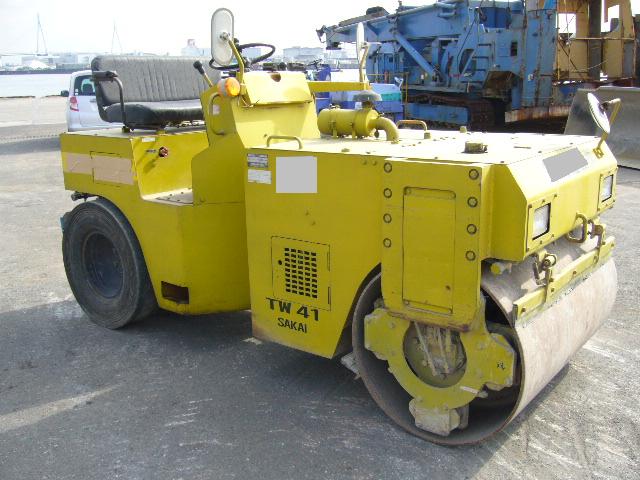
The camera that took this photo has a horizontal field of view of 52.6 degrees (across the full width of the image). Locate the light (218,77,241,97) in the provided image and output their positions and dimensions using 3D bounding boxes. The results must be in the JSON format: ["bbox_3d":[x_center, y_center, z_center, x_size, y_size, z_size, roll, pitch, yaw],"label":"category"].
[{"bbox_3d":[-0.473,-0.793,3.344,0.083,0.105,0.105,11,18,37],"label":"light"}]

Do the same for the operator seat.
[{"bbox_3d":[-0.880,-0.980,4.293,0.605,0.468,1.082,11,18,37],"label":"operator seat"}]

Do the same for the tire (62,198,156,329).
[{"bbox_3d":[-1.283,0.139,4.075,0.804,0.804,0.244,11,18,37],"label":"tire"}]

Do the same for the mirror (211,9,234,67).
[{"bbox_3d":[-0.496,-1.031,3.296,0.137,0.288,0.049,-10,18,-33],"label":"mirror"}]

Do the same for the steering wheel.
[{"bbox_3d":[-0.432,-1.028,3.627,0.380,0.073,0.380,-16,2,1],"label":"steering wheel"}]

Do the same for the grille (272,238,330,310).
[{"bbox_3d":[-0.091,0.158,3.051,0.353,0.327,0.029,11,18,37],"label":"grille"}]

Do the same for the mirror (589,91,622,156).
[{"bbox_3d":[1.381,-0.563,3.117,0.166,0.312,0.205,11,18,37],"label":"mirror"}]

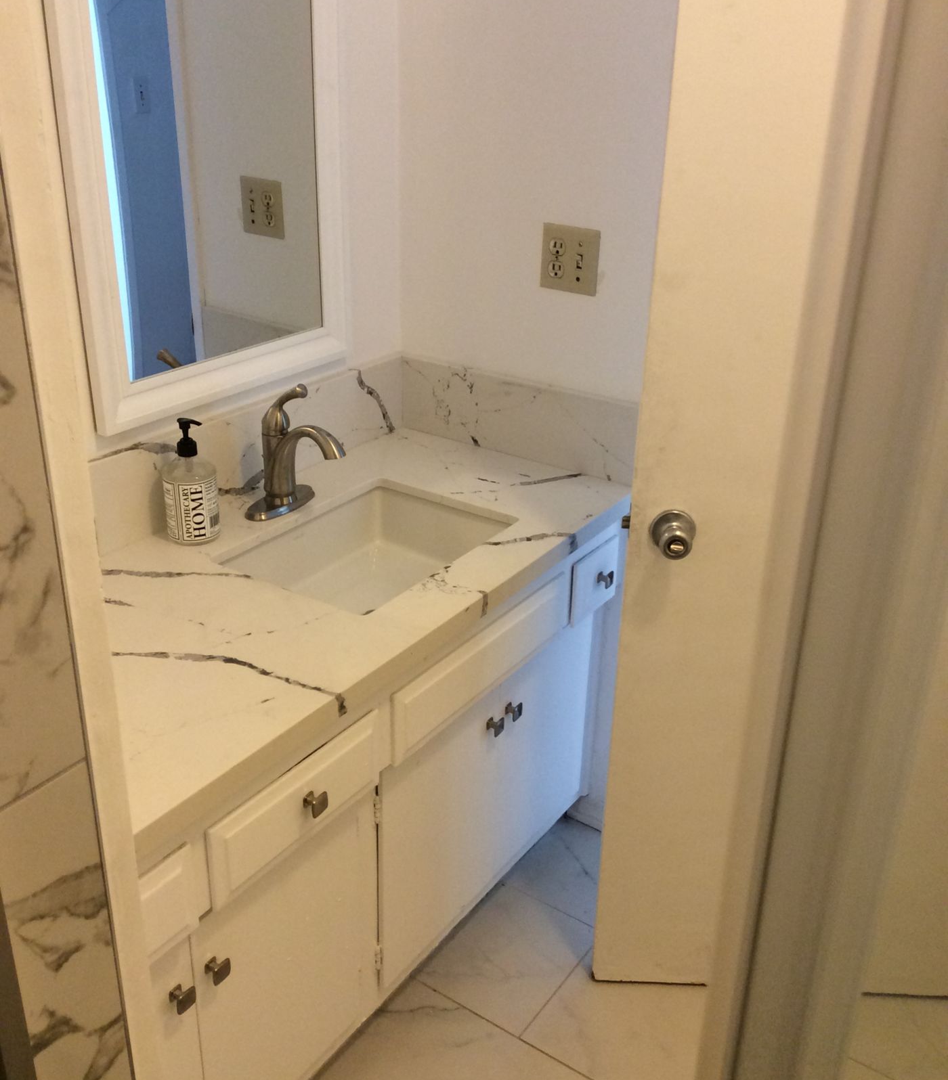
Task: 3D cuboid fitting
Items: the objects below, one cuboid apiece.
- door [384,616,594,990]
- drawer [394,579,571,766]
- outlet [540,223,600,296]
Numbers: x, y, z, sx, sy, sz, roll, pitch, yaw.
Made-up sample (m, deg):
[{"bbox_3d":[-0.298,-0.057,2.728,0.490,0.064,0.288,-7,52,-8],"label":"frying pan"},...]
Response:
[{"bbox_3d":[0.040,0.419,2.014,0.030,0.425,0.657,16,28,29],"label":"door"},{"bbox_3d":[0.012,0.186,1.853,0.030,0.120,0.492,17,28,29],"label":"drawer"},{"bbox_3d":[0.170,-0.500,2.094,0.116,0.114,0.012,17,28,29],"label":"outlet"}]

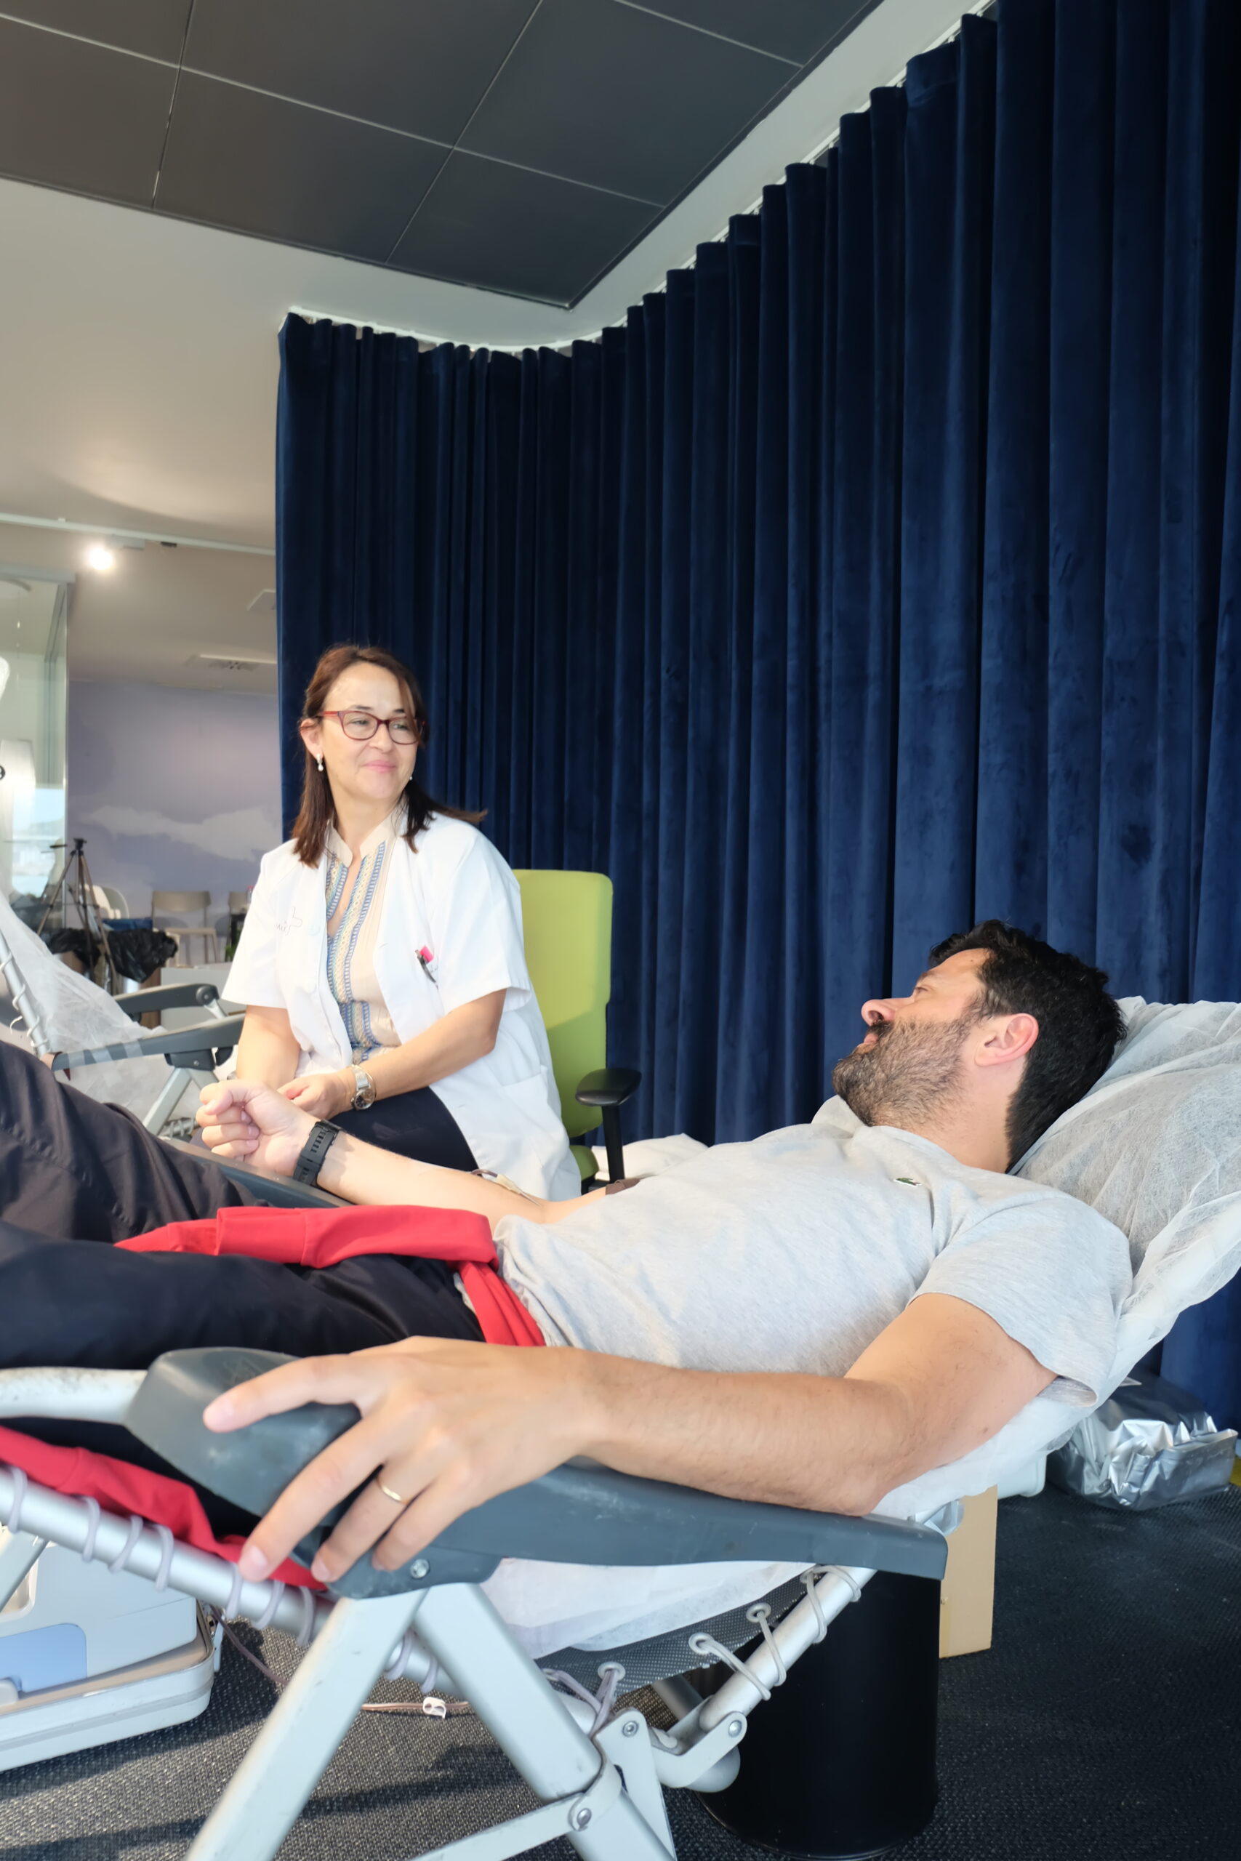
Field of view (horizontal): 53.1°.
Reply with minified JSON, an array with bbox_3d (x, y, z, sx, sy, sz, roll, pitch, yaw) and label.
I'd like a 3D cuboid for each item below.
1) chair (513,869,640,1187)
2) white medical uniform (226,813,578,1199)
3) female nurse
[{"bbox_3d":[-0.270,0.360,2.040,0.630,0.930,0.640,2,2,18],"label":"chair"},{"bbox_3d":[-0.325,0.130,1.880,0.540,0.640,0.460,2,2,17],"label":"white medical uniform"},{"bbox_3d":[-0.325,0.195,1.820,0.550,1.275,0.760,2,2,18],"label":"female nurse"}]

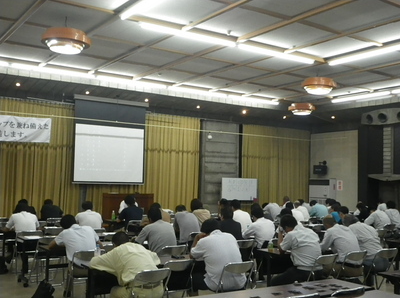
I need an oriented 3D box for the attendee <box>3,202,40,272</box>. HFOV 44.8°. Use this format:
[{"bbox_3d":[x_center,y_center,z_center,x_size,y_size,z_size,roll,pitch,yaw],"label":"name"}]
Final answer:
[{"bbox_3d":[-3.220,1.614,8.804,0.540,1.240,0.780,3,-5,-35],"label":"attendee"}]

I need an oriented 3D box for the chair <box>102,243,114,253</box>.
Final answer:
[{"bbox_3d":[-1.304,1.766,7.112,0.460,0.760,0.470,4,-4,-33],"label":"chair"}]

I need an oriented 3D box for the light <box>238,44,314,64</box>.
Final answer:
[{"bbox_3d":[1.845,-2.240,11.429,2.420,0.100,0.130,4,-4,-34],"label":"light"}]

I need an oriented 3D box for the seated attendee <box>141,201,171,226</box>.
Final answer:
[{"bbox_3d":[-0.990,1.758,10.342,0.540,1.240,0.780,4,-4,-34],"label":"seated attendee"}]

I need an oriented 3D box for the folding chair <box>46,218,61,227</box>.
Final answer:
[{"bbox_3d":[-3.335,1.957,11.057,0.460,0.760,0.470,4,-4,-33],"label":"folding chair"}]

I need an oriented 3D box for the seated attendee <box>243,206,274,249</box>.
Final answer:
[{"bbox_3d":[1.010,1.609,8.304,0.540,1.280,0.800,3,-5,-35],"label":"seated attendee"}]

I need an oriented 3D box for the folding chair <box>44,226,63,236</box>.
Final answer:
[{"bbox_3d":[-2.800,1.860,9.156,0.460,0.770,0.490,4,-5,-37],"label":"folding chair"}]

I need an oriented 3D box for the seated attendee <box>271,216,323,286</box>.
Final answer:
[{"bbox_3d":[1.352,1.518,6.572,0.520,1.260,0.850,4,-5,-35],"label":"seated attendee"}]

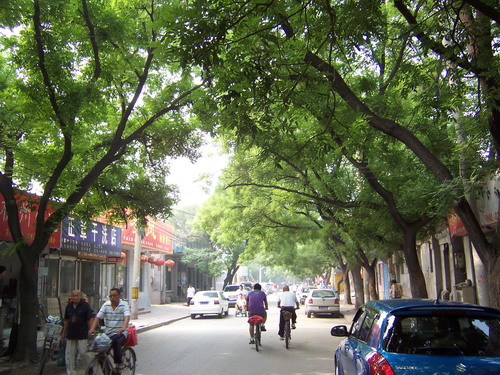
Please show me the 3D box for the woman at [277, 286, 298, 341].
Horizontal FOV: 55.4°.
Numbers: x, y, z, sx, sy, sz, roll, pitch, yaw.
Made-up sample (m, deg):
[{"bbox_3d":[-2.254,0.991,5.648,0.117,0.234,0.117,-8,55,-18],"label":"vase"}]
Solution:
[{"bbox_3d":[1.007,3.418,13.029,0.580,1.480,0.750,-2,-12,5],"label":"woman"}]

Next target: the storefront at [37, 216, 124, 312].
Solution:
[{"bbox_3d":[-7.907,3.962,22.598,1.200,4.500,7.090,-3,-12,10],"label":"storefront"}]

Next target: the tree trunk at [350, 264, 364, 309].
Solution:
[{"bbox_3d":[6.643,6.101,29.707,0.660,2.830,0.550,-2,-12,5],"label":"tree trunk"}]

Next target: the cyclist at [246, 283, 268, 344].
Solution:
[{"bbox_3d":[0.179,3.339,12.630,0.570,1.565,0.780,-2,-12,5],"label":"cyclist"}]

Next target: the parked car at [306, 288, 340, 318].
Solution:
[{"bbox_3d":[3.864,6.225,26.026,1.660,1.420,3.860,-2,-12,5],"label":"parked car"}]

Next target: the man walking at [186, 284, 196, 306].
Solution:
[{"bbox_3d":[-4.490,8.289,36.683,0.500,1.575,0.400,1,-12,-10],"label":"man walking"}]

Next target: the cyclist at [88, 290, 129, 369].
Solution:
[{"bbox_3d":[-2.585,2.644,8.925,0.560,1.470,0.750,-3,-12,13],"label":"cyclist"}]

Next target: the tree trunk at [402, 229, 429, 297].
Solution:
[{"bbox_3d":[5.349,3.002,15.447,0.680,3.230,0.580,-2,-12,5],"label":"tree trunk"}]

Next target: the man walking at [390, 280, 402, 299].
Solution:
[{"bbox_3d":[6.746,5.122,21.990,0.520,1.640,0.420,-2,-12,5],"label":"man walking"}]

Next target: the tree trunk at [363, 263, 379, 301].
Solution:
[{"bbox_3d":[6.050,5.090,24.081,0.620,2.575,0.520,-2,-12,5],"label":"tree trunk"}]

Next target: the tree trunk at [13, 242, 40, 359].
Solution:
[{"bbox_3d":[-4.897,2.502,10.522,0.500,2.480,0.480,-2,-12,5],"label":"tree trunk"}]

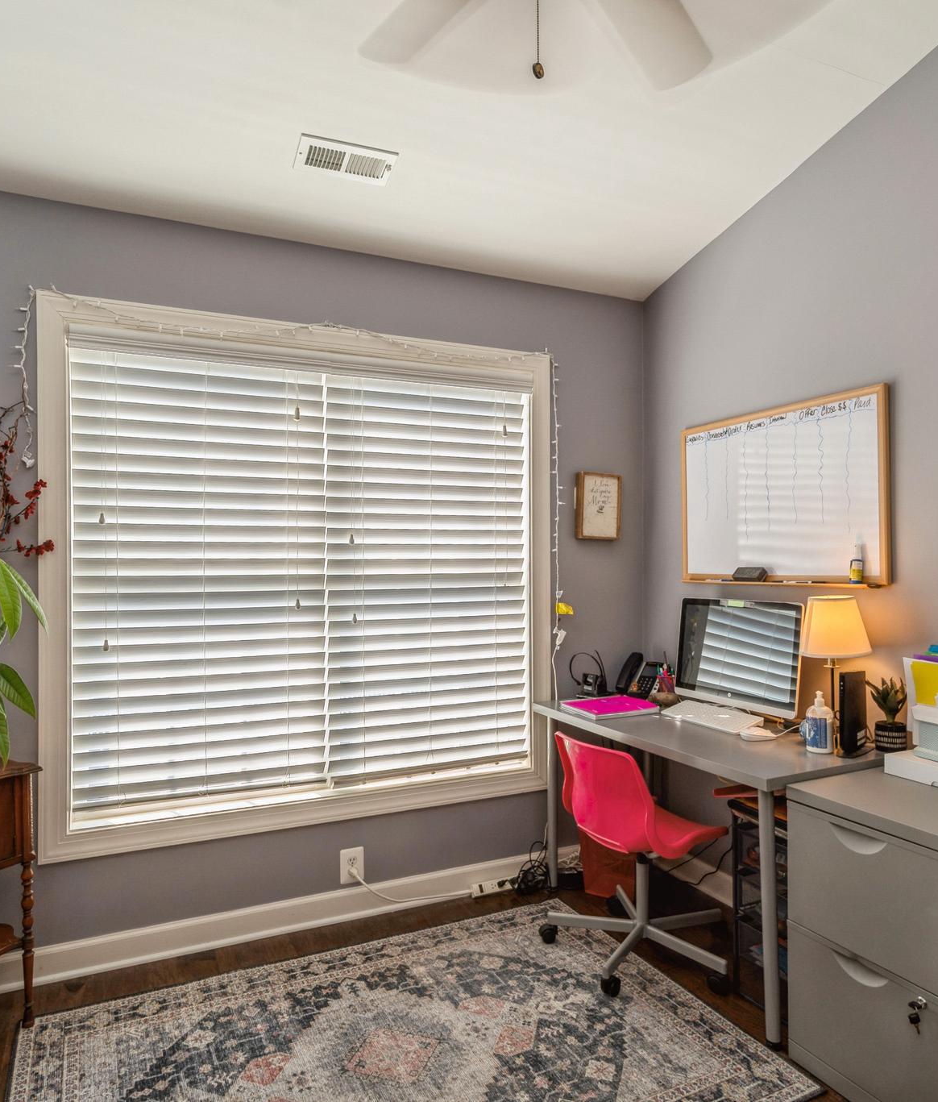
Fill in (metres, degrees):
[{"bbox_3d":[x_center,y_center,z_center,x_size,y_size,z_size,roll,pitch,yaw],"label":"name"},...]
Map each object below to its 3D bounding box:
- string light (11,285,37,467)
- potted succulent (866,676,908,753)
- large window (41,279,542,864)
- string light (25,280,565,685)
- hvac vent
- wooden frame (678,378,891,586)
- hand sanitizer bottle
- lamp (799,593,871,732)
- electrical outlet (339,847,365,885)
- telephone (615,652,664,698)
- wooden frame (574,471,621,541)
[{"bbox_3d":[-1.389,-0.546,2.291,0.066,0.565,0.030,0,-1,-24],"label":"string light"},{"bbox_3d":[1.288,0.496,2.255,0.125,0.225,0.130,0,-1,-25],"label":"potted succulent"},{"bbox_3d":[-0.532,0.081,2.769,1.895,1.850,0.100,0,-1,-24],"label":"large window"},{"bbox_3d":[-0.513,-0.146,2.732,1.990,1.430,0.045,0,-1,-24],"label":"string light"},{"bbox_3d":[-0.383,-1.212,2.300,0.300,0.020,0.145,0,-15,-24],"label":"hvac vent"},{"bbox_3d":[1.099,-0.199,2.693,0.042,0.630,0.920,0,-1,-24],"label":"wooden frame"},{"bbox_3d":[1.081,0.522,2.257,0.055,0.190,0.083,0,-1,-42],"label":"hand sanitizer bottle"},{"bbox_3d":[1.159,0.382,2.320,0.225,0.472,0.225,0,-1,-25],"label":"lamp"},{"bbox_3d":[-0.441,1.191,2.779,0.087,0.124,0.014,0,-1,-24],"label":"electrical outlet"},{"bbox_3d":[0.722,0.534,3.100,0.170,0.185,0.190,0,-1,-41],"label":"telephone"},{"bbox_3d":[0.560,-0.187,3.174,0.210,0.287,0.040,0,-1,-23],"label":"wooden frame"}]

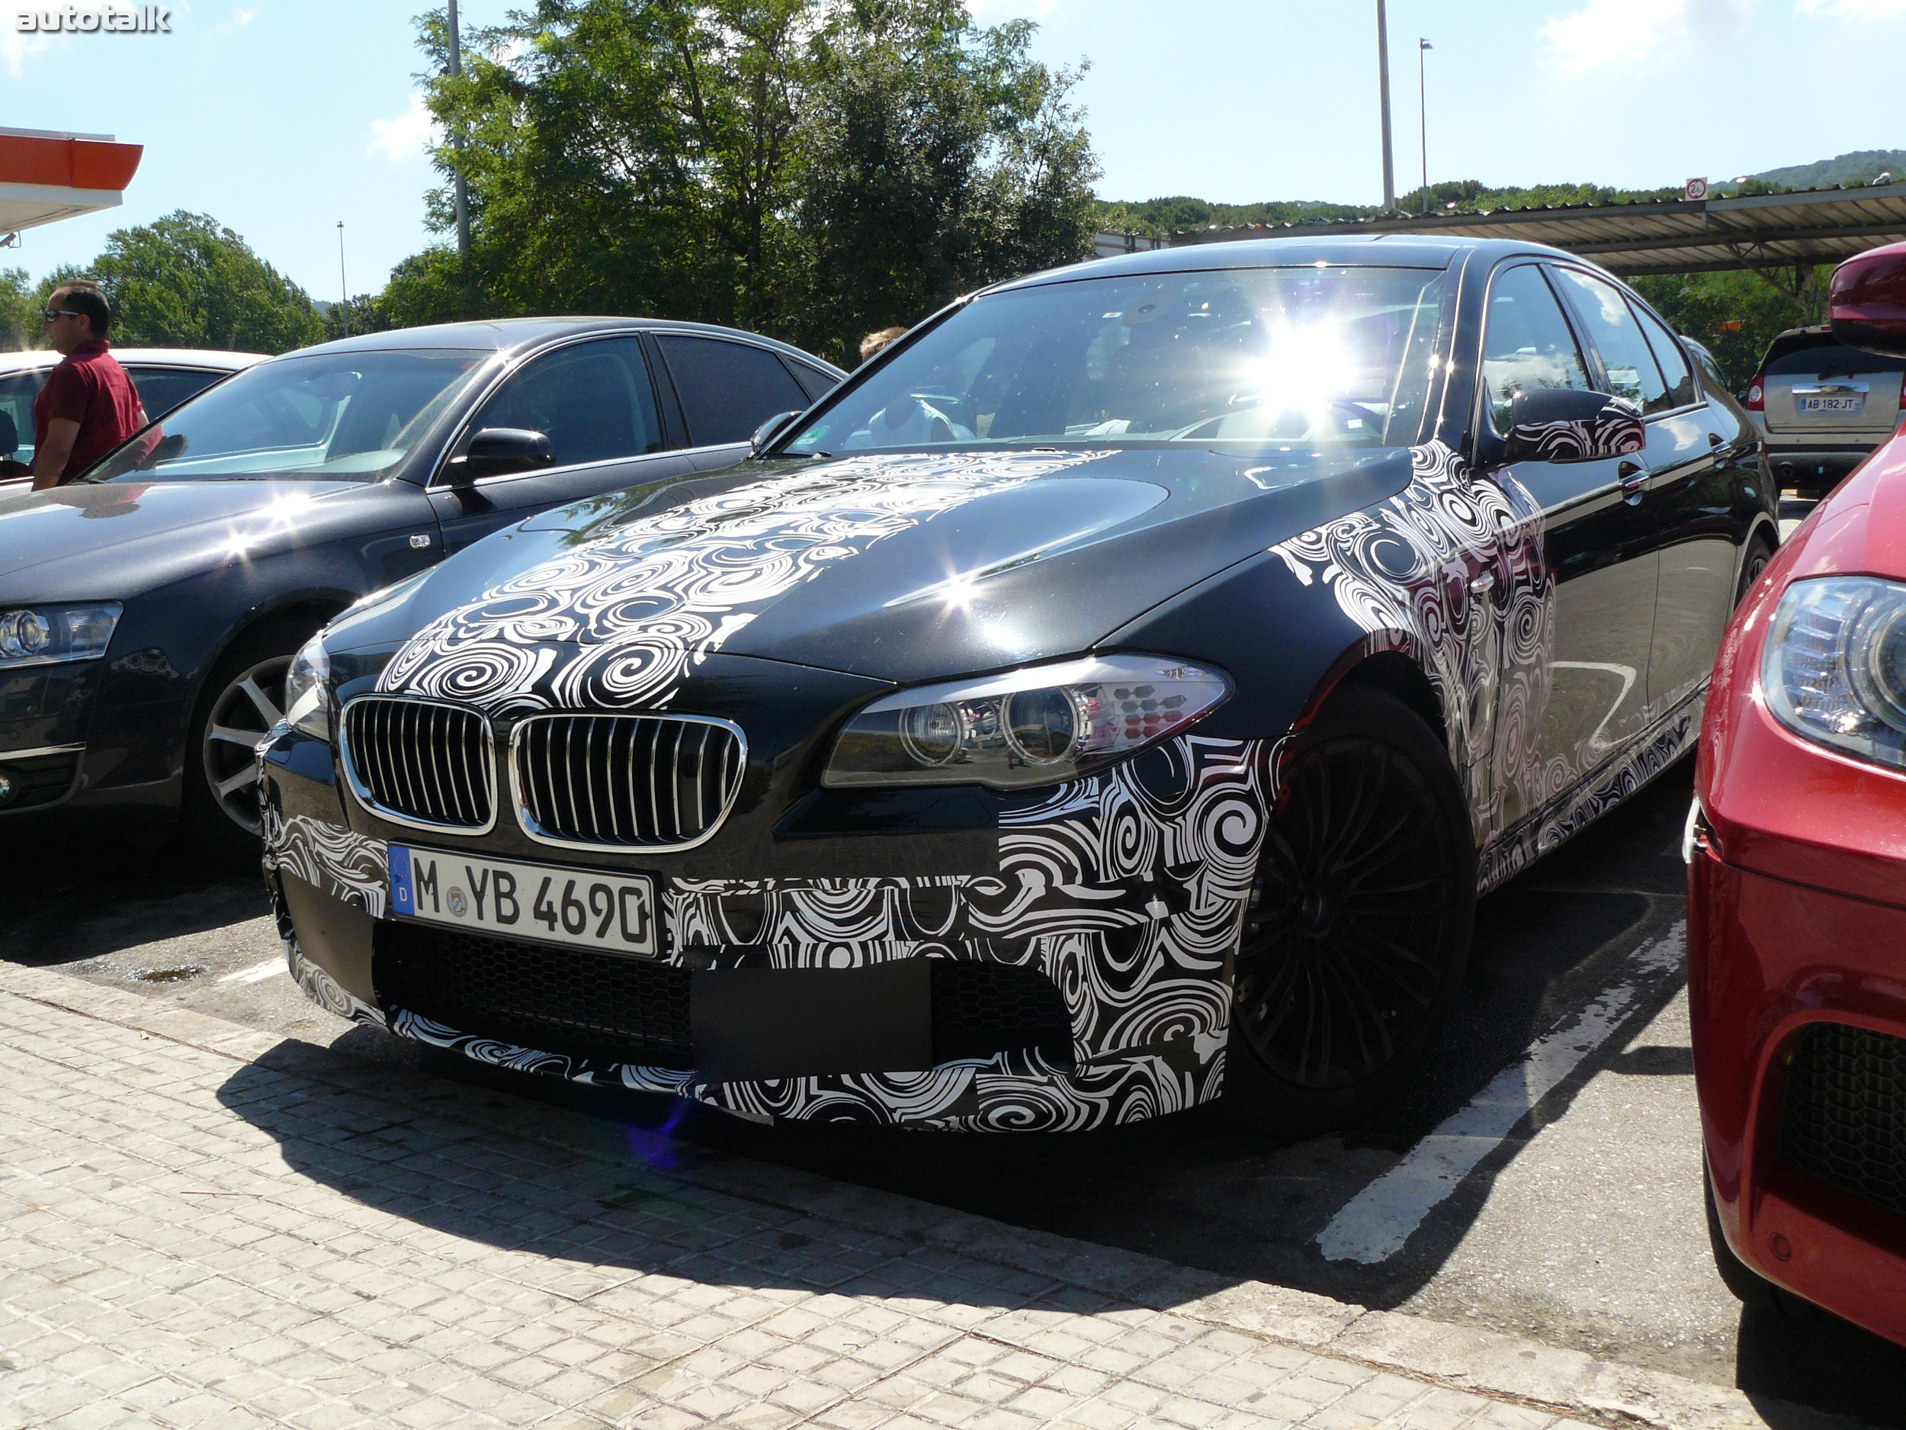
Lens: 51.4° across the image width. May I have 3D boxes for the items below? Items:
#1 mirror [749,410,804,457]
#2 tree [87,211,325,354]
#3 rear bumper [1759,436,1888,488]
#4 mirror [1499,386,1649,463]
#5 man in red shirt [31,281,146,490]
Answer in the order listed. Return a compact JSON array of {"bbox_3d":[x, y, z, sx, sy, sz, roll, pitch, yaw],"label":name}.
[{"bbox_3d":[-0.427,-0.652,4.704,0.240,0.138,0.130,4,12,33],"label":"mirror"},{"bbox_3d":[-20.386,-10.644,54.530,6.200,6.189,6.000,-5,10,-15],"label":"tree"},{"bbox_3d":[8.190,-2.364,18.470,1.780,0.480,0.450,3,11,30],"label":"rear bumper"},{"bbox_3d":[1.149,-0.537,3.685,0.240,0.138,0.130,4,12,33],"label":"mirror"},{"bbox_3d":[-3.086,-0.743,7.241,0.360,1.650,0.500,1,10,17],"label":"man in red shirt"}]

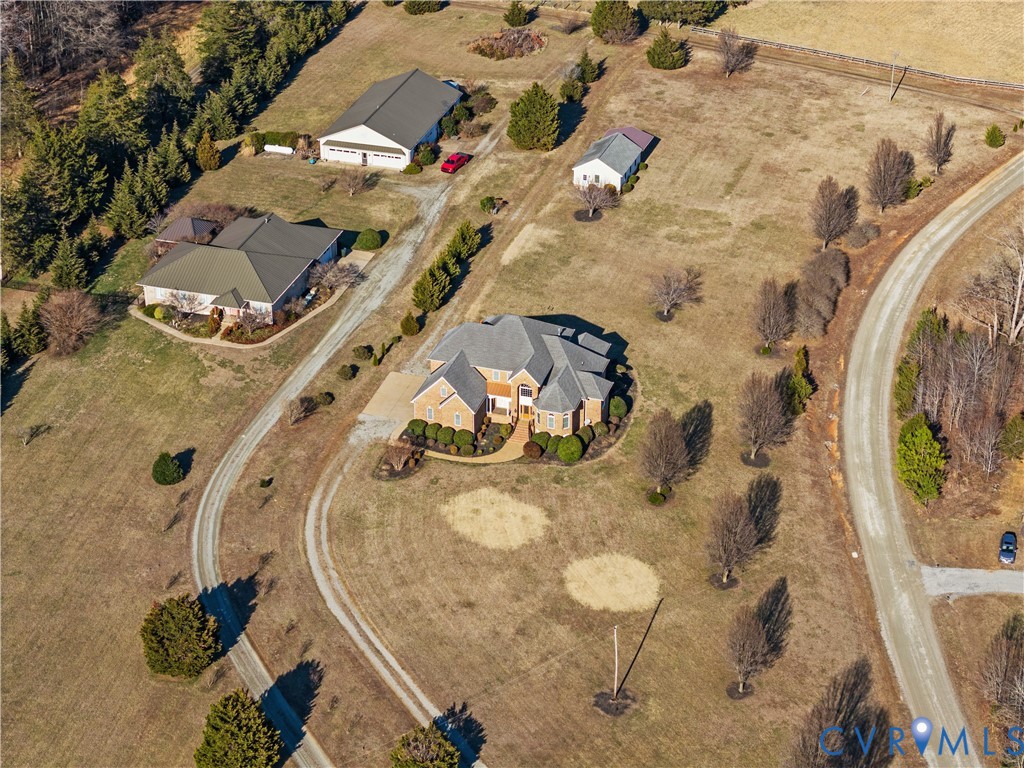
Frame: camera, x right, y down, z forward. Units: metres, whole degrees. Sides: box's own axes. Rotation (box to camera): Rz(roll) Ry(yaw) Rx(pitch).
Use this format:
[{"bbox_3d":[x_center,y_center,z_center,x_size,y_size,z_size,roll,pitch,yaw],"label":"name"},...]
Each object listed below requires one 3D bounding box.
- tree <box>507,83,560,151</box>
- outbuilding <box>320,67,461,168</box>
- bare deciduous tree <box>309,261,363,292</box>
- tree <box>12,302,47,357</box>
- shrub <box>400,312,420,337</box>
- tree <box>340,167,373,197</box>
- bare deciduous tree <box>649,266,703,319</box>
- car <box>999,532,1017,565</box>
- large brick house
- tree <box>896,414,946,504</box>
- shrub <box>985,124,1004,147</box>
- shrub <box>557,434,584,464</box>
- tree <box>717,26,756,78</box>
[{"bbox_3d":[3.510,-42.840,327.440,8.300,10.300,8.300,-1,30,0],"label":"tree"},{"bbox_3d":[-19.310,-43.130,333.680,15.550,7.040,23.850,9,32,16],"label":"outbuilding"},{"bbox_3d":[-24.580,-14.780,285.700,6.200,3.600,6.200,-1,30,0],"label":"bare deciduous tree"},{"bbox_3d":[-63.550,-7.540,272.150,4.660,7.150,4.660,0,30,0],"label":"tree"},{"bbox_3d":[-13.780,-8.410,278.740,2.380,3.070,2.380,-1,31,0],"label":"shrub"},{"bbox_3d":[-24.470,-30.780,315.570,4.570,4.660,4.570,0,30,0],"label":"tree"},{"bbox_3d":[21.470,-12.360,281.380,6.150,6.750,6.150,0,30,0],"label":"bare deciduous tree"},{"bbox_3d":[56.730,18.530,236.330,1.850,1.600,4.650,7,31,12],"label":"car"},{"bbox_3d":[1.580,-2.300,256.220,22.800,10.900,20.000,10,31,17],"label":"large brick house"},{"bbox_3d":[48.310,9.300,242.100,5.400,12.000,5.400,-1,30,0],"label":"tree"},{"bbox_3d":[76.130,-39.260,326.930,2.900,3.500,2.900,-1,30,0],"label":"shrub"},{"bbox_3d":[7.020,7.910,250.140,3.000,3.530,3.000,-1,31,0],"label":"shrub"},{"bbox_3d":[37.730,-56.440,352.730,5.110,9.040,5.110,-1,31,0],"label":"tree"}]

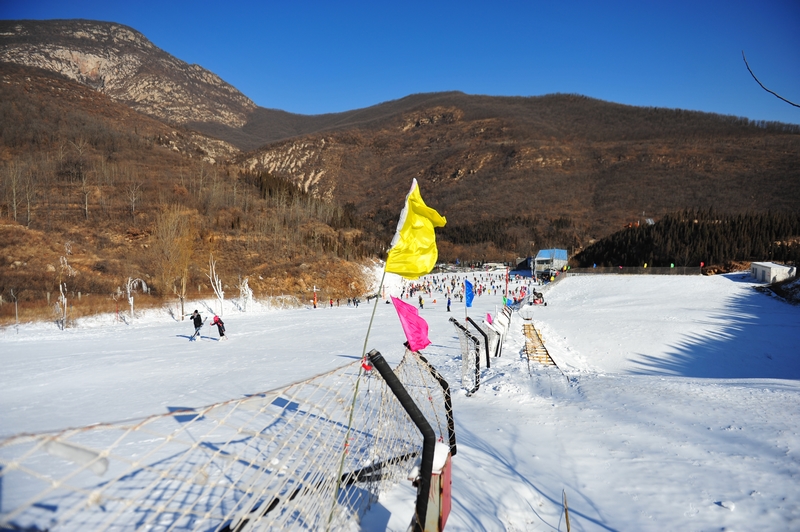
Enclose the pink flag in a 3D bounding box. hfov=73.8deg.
[{"bbox_3d":[0.124,0.692,6.300,0.460,0.650,0.200,0,3,-6],"label":"pink flag"}]

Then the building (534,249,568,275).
[{"bbox_3d":[49.751,-0.394,175.000,8.000,10.300,8.700,2,4,40],"label":"building"}]

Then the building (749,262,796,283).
[{"bbox_3d":[69.700,1.300,99.600,4.000,2.900,10.800,1,3,17],"label":"building"}]

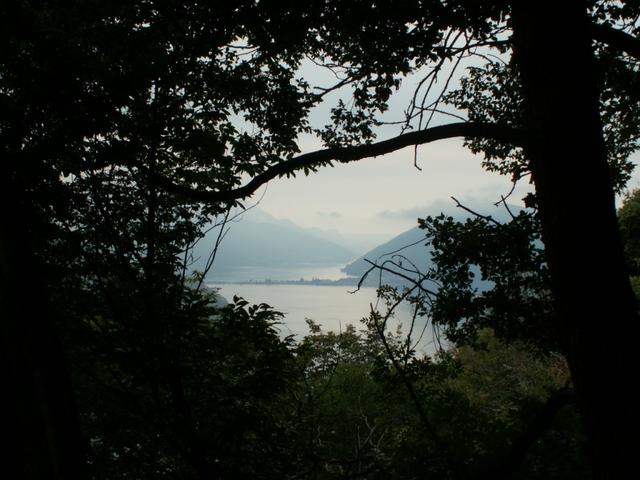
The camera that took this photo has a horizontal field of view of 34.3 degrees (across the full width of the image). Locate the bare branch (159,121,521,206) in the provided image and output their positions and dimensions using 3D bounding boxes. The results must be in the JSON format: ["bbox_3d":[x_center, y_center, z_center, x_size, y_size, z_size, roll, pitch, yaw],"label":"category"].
[{"bbox_3d":[0.119,-0.443,6.000,2.150,0.480,0.420,0,2,0],"label":"bare branch"}]

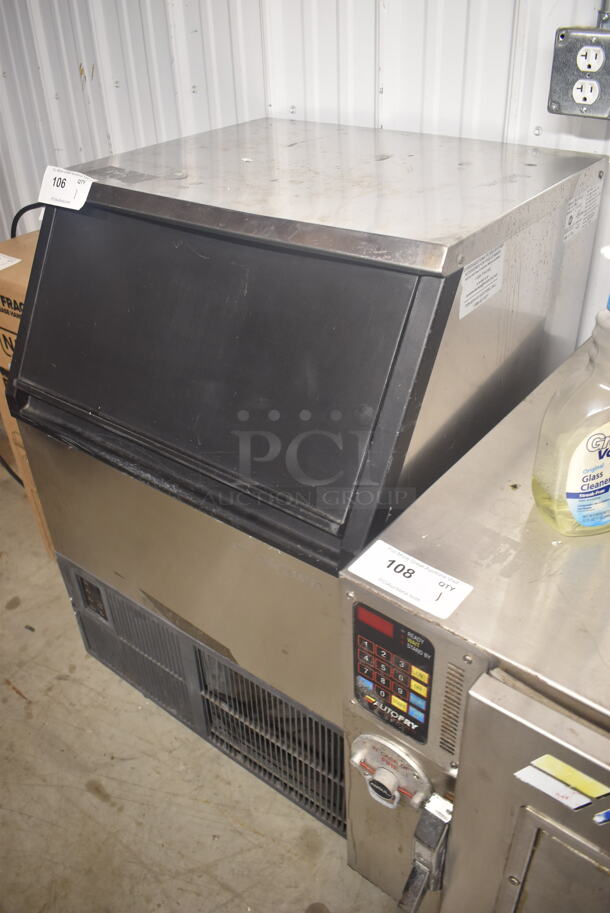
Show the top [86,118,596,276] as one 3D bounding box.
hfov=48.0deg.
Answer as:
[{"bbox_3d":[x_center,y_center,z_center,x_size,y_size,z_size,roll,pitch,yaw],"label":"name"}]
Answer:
[{"bbox_3d":[0.032,-0.401,0.976,0.615,0.031,0.500,22,41,29],"label":"top"}]

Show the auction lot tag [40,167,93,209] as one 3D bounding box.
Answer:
[{"bbox_3d":[-0.324,-0.361,0.930,0.100,0.050,0.007,22,9,29],"label":"auction lot tag"}]

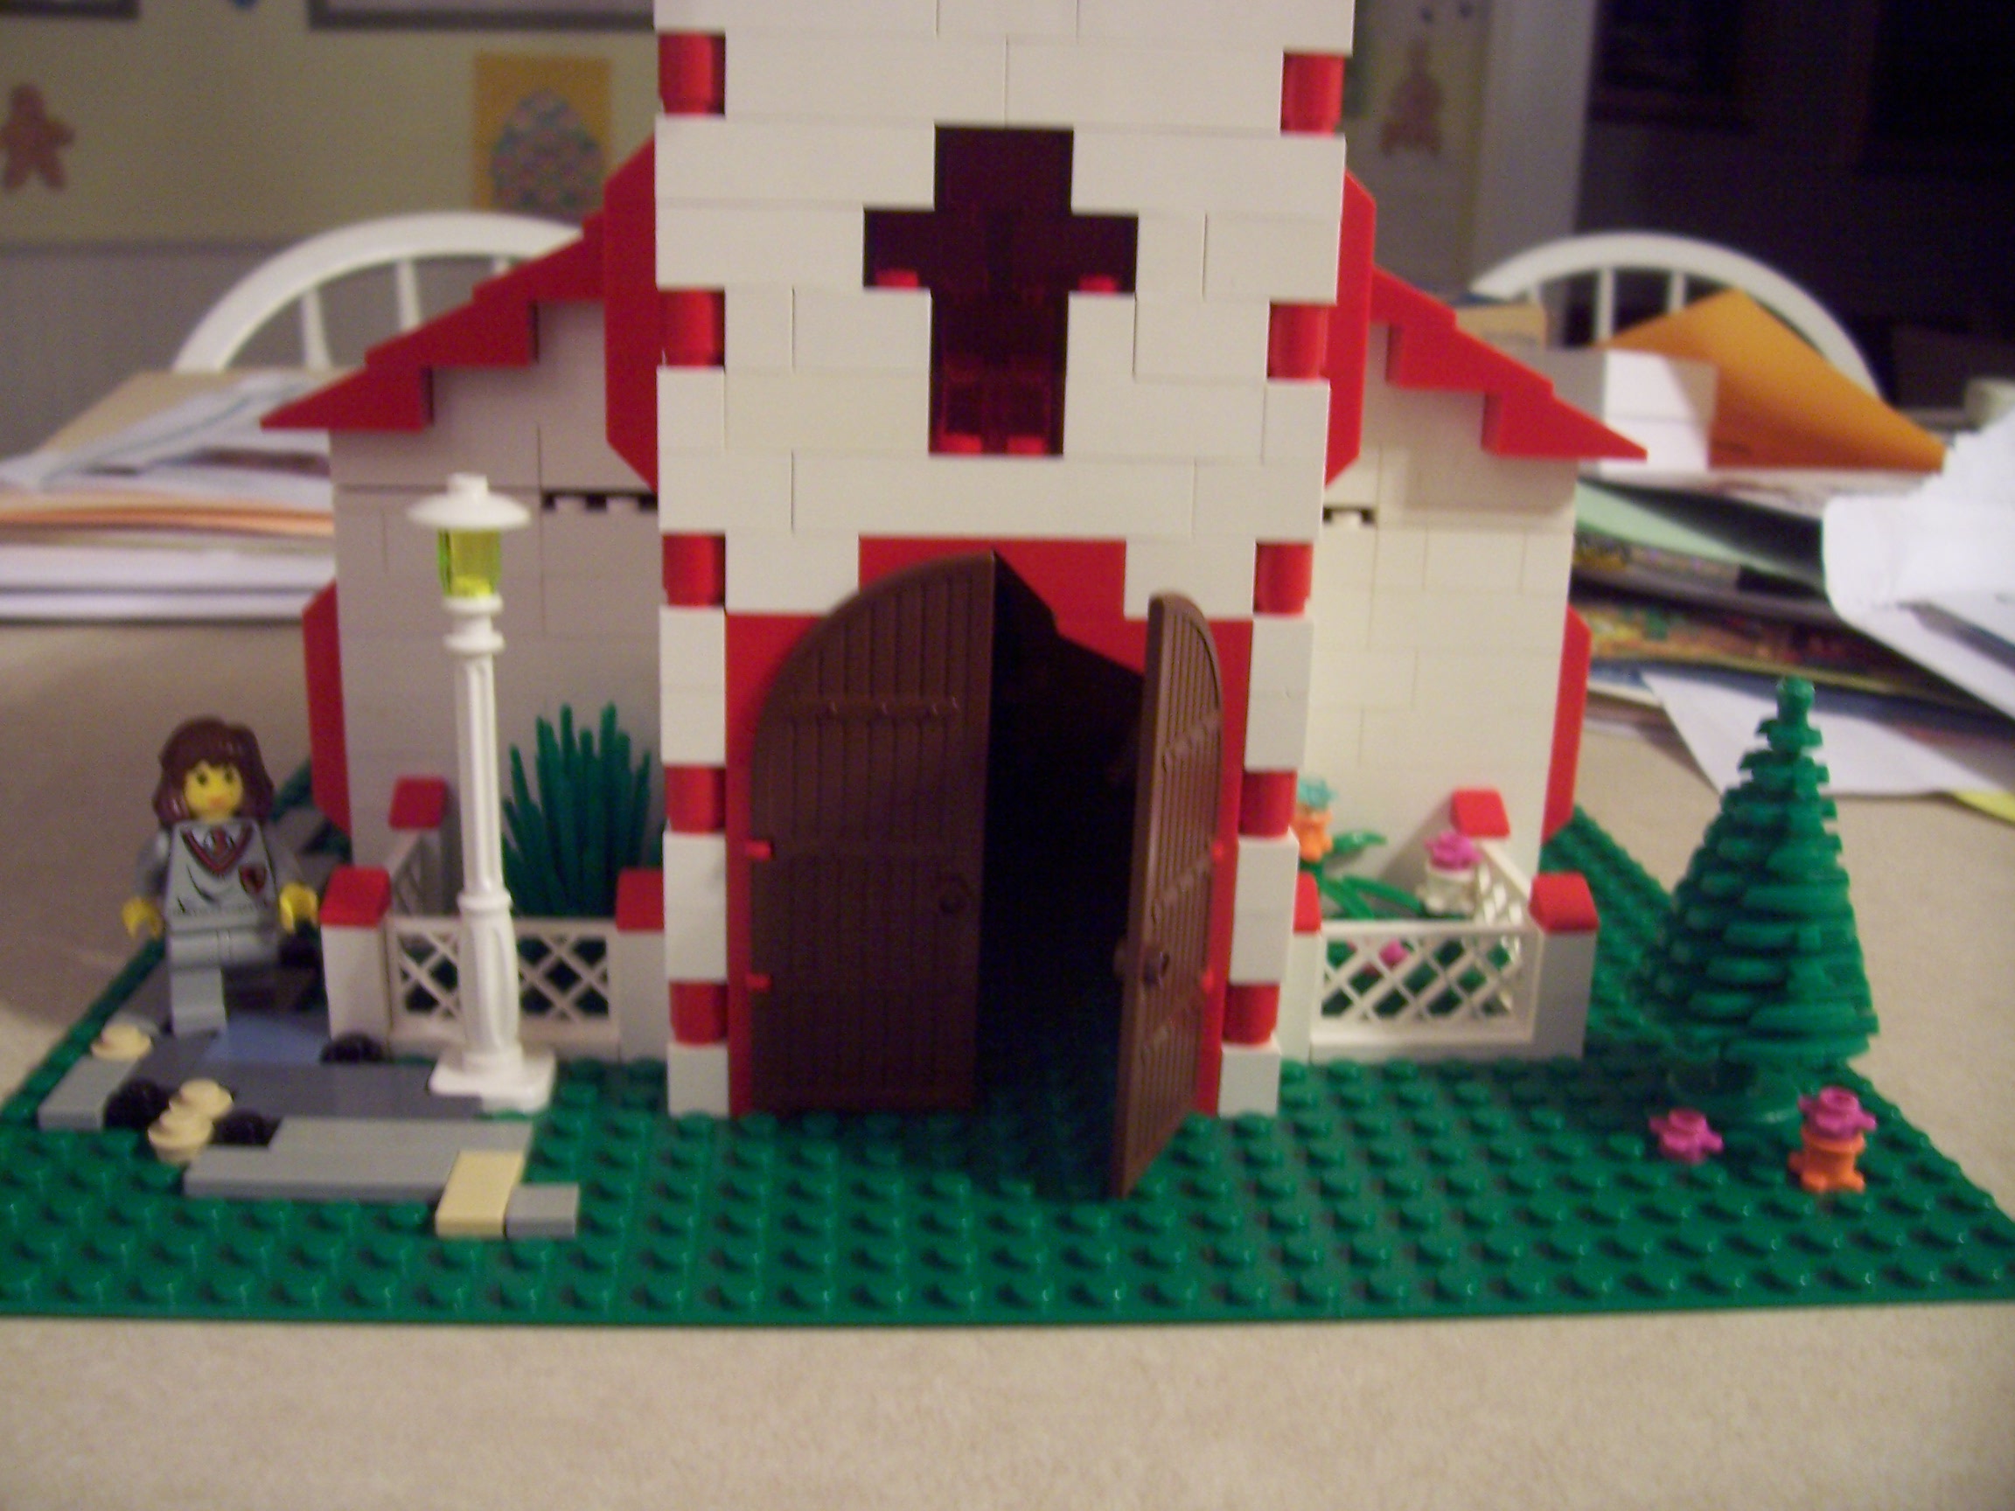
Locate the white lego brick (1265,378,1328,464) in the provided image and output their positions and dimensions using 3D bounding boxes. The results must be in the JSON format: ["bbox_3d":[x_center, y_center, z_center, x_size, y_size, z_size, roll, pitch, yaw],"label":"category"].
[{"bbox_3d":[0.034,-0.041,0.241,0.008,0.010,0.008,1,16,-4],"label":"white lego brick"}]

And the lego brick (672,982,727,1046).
[{"bbox_3d":[-0.040,0.032,0.257,0.008,0.010,0.008,1,16,-4],"label":"lego brick"}]

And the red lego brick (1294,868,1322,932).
[{"bbox_3d":[0.039,0.020,0.274,0.008,0.007,0.008,1,17,-4],"label":"red lego brick"}]

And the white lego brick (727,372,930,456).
[{"bbox_3d":[-0.021,-0.041,0.236,0.024,0.010,0.008,1,16,-4],"label":"white lego brick"}]

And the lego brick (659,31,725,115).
[{"bbox_3d":[-0.035,-0.076,0.223,0.008,0.010,0.008,1,17,-4],"label":"lego brick"}]

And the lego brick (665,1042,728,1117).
[{"bbox_3d":[-0.040,0.041,0.259,0.008,0.010,0.008,1,15,-4],"label":"lego brick"}]

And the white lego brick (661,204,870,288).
[{"bbox_3d":[-0.029,-0.060,0.231,0.024,0.010,0.008,1,16,-4],"label":"white lego brick"}]

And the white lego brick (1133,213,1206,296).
[{"bbox_3d":[0.019,-0.059,0.232,0.008,0.010,0.008,1,17,-4],"label":"white lego brick"}]

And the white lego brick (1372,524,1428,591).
[{"bbox_3d":[0.061,-0.031,0.312,0.008,0.010,0.008,1,16,-4],"label":"white lego brick"}]

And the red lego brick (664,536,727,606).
[{"bbox_3d":[-0.038,-0.023,0.243,0.008,0.010,0.008,1,17,-4],"label":"red lego brick"}]

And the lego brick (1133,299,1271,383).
[{"bbox_3d":[0.023,-0.050,0.238,0.016,0.010,0.008,1,15,-4],"label":"lego brick"}]

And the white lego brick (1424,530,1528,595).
[{"bbox_3d":[0.072,-0.031,0.311,0.016,0.010,0.008,1,17,-4],"label":"white lego brick"}]

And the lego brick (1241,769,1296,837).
[{"bbox_3d":[0.033,0.005,0.256,0.008,0.010,0.008,1,17,-4],"label":"lego brick"}]

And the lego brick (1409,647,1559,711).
[{"bbox_3d":[0.076,-0.012,0.319,0.024,0.010,0.008,1,15,-4],"label":"lego brick"}]

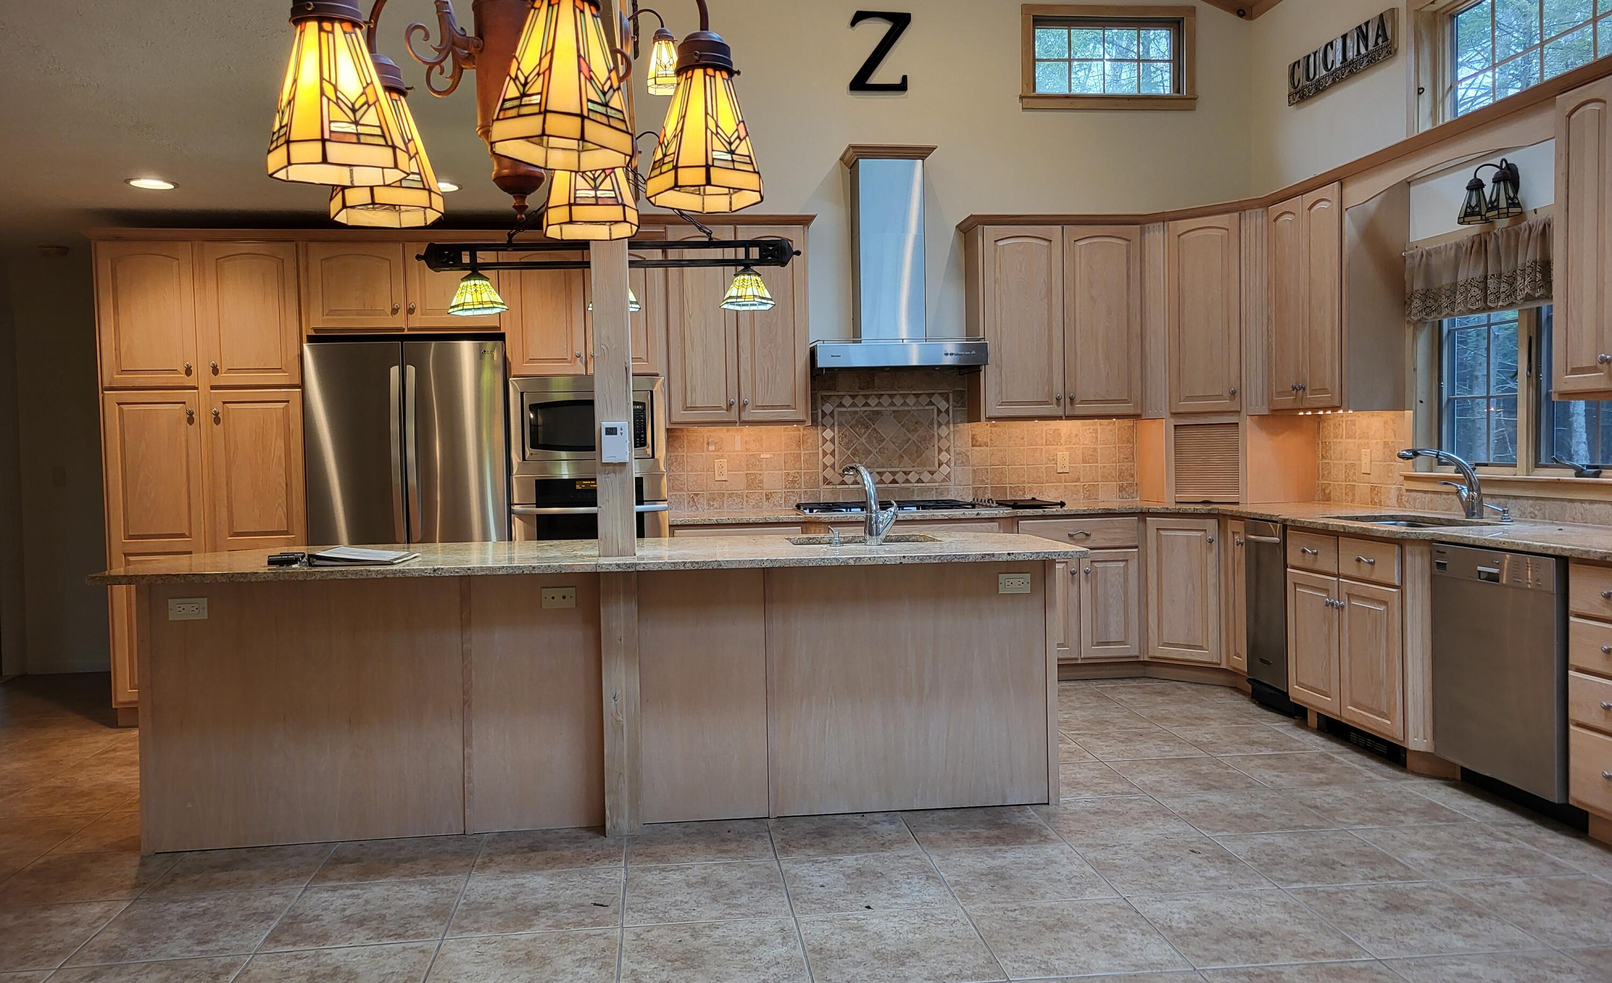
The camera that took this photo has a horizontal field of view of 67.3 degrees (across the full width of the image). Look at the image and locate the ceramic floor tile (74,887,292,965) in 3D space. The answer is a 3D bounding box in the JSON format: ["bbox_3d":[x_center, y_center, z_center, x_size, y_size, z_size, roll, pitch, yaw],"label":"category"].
[{"bbox_3d":[-1.687,1.196,3.330,0.457,0.010,0.457,-1,2,-7],"label":"ceramic floor tile"}]

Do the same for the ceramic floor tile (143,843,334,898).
[{"bbox_3d":[-1.710,1.152,3.739,0.457,0.010,0.457,-1,2,-7],"label":"ceramic floor tile"}]

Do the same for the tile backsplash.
[{"bbox_3d":[0.570,-0.308,6.721,2.658,0.765,0.015,-1,2,-7],"label":"tile backsplash"}]

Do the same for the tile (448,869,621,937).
[{"bbox_3d":[-0.742,1.151,3.387,0.457,0.010,0.457,-1,2,-7],"label":"tile"}]

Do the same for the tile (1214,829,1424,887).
[{"bbox_3d":[1.529,1.102,3.626,0.453,0.010,0.453,-1,2,-7],"label":"tile"}]

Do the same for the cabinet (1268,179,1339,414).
[{"bbox_3d":[2.604,-0.928,5.932,0.340,1.040,0.650,-1,2,-7],"label":"cabinet"}]

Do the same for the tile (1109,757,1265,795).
[{"bbox_3d":[1.420,1.068,4.529,0.453,0.010,0.453,-1,2,-7],"label":"tile"}]

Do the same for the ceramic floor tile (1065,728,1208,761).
[{"bbox_3d":[1.389,1.074,5.110,0.457,0.010,0.457,-1,2,-7],"label":"ceramic floor tile"}]

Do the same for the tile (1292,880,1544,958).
[{"bbox_3d":[1.599,1.131,3.207,0.457,0.010,0.457,-1,2,-7],"label":"tile"}]

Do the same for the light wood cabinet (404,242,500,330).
[{"bbox_3d":[-1.681,-0.968,5.897,0.439,0.407,0.460,-1,2,-7],"label":"light wood cabinet"}]

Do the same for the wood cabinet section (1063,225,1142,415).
[{"bbox_3d":[1.579,-0.916,6.682,0.431,1.035,0.325,-1,2,-7],"label":"wood cabinet section"}]

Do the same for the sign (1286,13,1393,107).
[{"bbox_3d":[2.637,-2.132,5.986,0.030,0.212,0.919,-1,2,-7],"label":"sign"}]

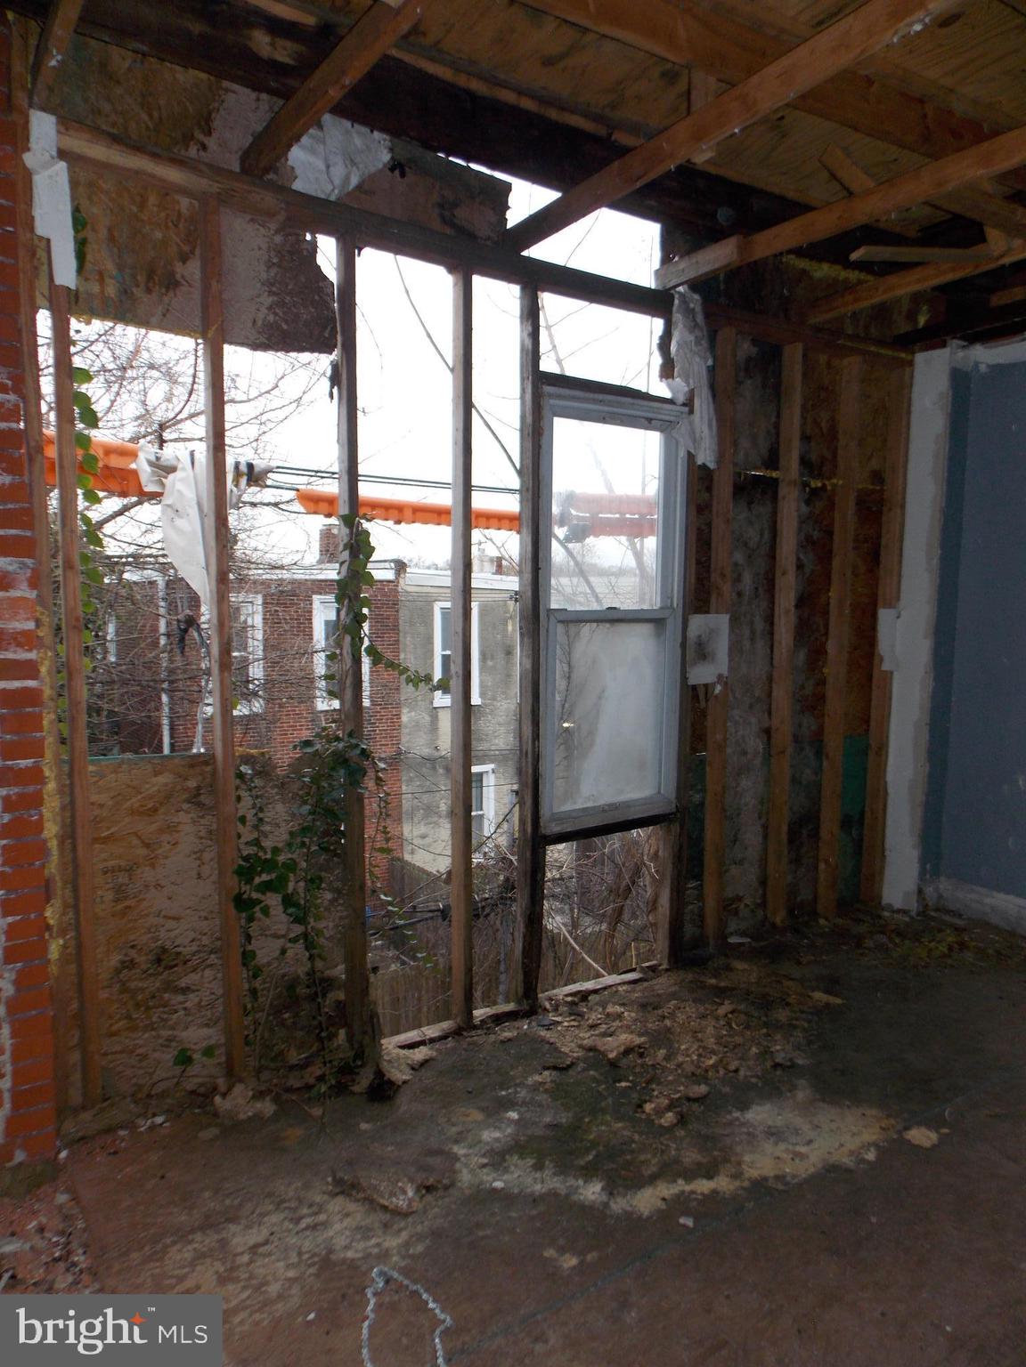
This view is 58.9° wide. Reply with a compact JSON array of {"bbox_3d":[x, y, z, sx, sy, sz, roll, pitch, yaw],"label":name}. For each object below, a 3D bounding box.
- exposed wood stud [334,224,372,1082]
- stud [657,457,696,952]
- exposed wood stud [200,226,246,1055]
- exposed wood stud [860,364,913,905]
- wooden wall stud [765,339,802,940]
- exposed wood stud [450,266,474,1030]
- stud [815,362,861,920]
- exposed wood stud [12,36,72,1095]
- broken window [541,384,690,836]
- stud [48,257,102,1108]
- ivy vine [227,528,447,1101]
[{"bbox_3d":[-0.527,-0.051,2.956,0.038,2.663,0.088,-4,7,-33],"label":"exposed wood stud"},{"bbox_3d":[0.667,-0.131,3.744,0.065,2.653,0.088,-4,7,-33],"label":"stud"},{"bbox_3d":[-0.871,-0.062,2.725,0.038,2.598,0.088,-4,7,-33],"label":"exposed wood stud"},{"bbox_3d":[1.845,-0.204,4.522,0.038,2.653,0.088,-4,7,-33],"label":"exposed wood stud"},{"bbox_3d":[1.223,-0.180,4.109,0.038,2.623,0.088,-4,7,-33],"label":"wooden wall stud"},{"bbox_3d":[-0.179,-0.075,3.185,0.038,2.658,0.088,-4,7,-33],"label":"exposed wood stud"},{"bbox_3d":[1.550,-0.183,4.327,0.038,2.658,0.088,-4,7,-33],"label":"stud"},{"bbox_3d":[-1.269,-0.217,2.444,0.039,2.870,0.088,-4,7,-33],"label":"exposed wood stud"},{"bbox_3d":[0.373,-0.256,3.524,0.703,1.635,0.090,-4,7,-33],"label":"broken window"},{"bbox_3d":[-1.204,-0.061,2.503,0.038,2.558,0.088,-4,7,-33],"label":"stud"},{"bbox_3d":[-0.558,0.360,2.979,0.710,1.820,0.250,-4,7,-33],"label":"ivy vine"}]

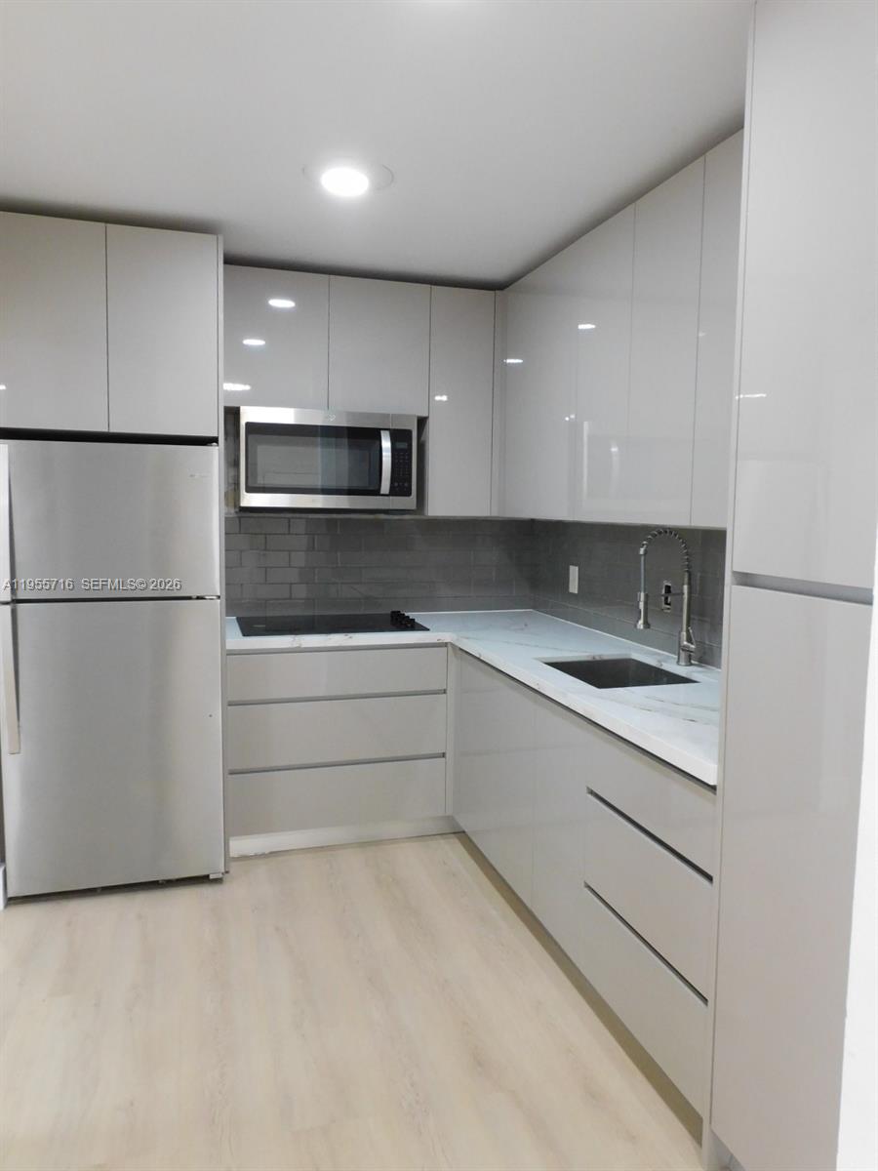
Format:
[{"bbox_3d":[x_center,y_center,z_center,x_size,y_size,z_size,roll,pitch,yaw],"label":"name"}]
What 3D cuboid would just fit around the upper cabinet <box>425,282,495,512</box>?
[{"bbox_3d":[0.054,-0.835,3.820,0.301,1.014,0.336,-1,6,-17],"label":"upper cabinet"}]

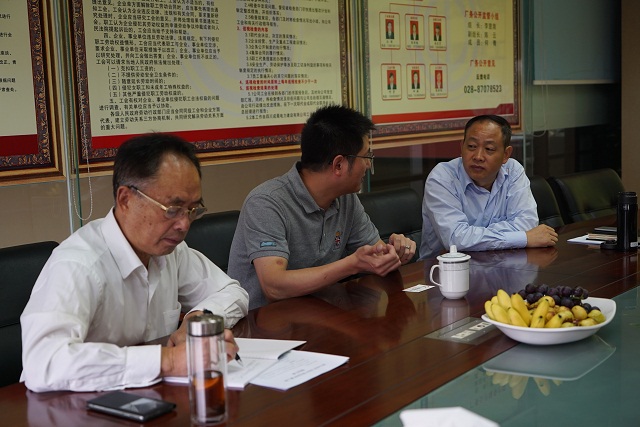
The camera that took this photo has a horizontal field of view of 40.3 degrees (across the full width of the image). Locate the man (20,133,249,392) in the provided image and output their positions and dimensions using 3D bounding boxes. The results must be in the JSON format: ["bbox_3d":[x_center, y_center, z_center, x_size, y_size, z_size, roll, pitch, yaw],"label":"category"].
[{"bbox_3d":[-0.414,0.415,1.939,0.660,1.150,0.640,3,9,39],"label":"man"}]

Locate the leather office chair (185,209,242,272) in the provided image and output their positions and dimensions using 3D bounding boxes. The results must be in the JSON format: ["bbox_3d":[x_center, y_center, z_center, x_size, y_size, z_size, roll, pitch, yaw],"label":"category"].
[{"bbox_3d":[-0.161,0.470,2.812,0.600,0.930,0.620,-8,9,-41],"label":"leather office chair"}]

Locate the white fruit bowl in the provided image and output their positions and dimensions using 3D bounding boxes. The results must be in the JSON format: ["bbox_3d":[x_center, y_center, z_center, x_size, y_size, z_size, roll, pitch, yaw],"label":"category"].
[{"bbox_3d":[0.491,0.228,1.856,0.250,0.062,0.245,3,8,37],"label":"white fruit bowl"}]

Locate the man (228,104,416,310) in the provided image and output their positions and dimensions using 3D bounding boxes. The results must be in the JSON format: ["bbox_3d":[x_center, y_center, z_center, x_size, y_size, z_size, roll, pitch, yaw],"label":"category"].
[{"bbox_3d":[-0.023,0.298,2.551,0.600,1.200,0.570,3,8,37],"label":"man"}]

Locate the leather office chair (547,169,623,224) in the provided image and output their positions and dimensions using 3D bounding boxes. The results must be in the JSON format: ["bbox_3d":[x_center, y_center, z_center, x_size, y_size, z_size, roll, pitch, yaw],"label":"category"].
[{"bbox_3d":[1.369,0.286,3.865,0.580,0.930,0.620,-6,8,-32],"label":"leather office chair"}]

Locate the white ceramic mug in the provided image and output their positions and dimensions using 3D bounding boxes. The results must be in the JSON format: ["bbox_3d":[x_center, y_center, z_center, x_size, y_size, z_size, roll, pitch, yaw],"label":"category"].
[{"bbox_3d":[0.332,0.149,2.246,0.110,0.138,0.090,-2,7,0],"label":"white ceramic mug"}]

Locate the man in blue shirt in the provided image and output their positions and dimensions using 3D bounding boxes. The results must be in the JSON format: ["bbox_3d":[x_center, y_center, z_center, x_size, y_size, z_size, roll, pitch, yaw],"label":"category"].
[{"bbox_3d":[0.594,0.220,3.179,0.540,1.150,0.600,-4,7,-14],"label":"man in blue shirt"}]

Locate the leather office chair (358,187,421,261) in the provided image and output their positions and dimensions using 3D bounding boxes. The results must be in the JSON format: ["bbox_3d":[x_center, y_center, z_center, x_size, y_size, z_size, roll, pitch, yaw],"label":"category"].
[{"bbox_3d":[0.391,0.382,3.379,0.600,0.930,0.620,-8,8,-38],"label":"leather office chair"}]

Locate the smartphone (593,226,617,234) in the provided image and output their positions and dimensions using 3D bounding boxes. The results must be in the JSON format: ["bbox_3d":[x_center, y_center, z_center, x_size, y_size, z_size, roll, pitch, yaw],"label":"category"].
[{"bbox_3d":[1.111,0.065,3.259,0.145,0.010,0.075,3,9,40],"label":"smartphone"}]

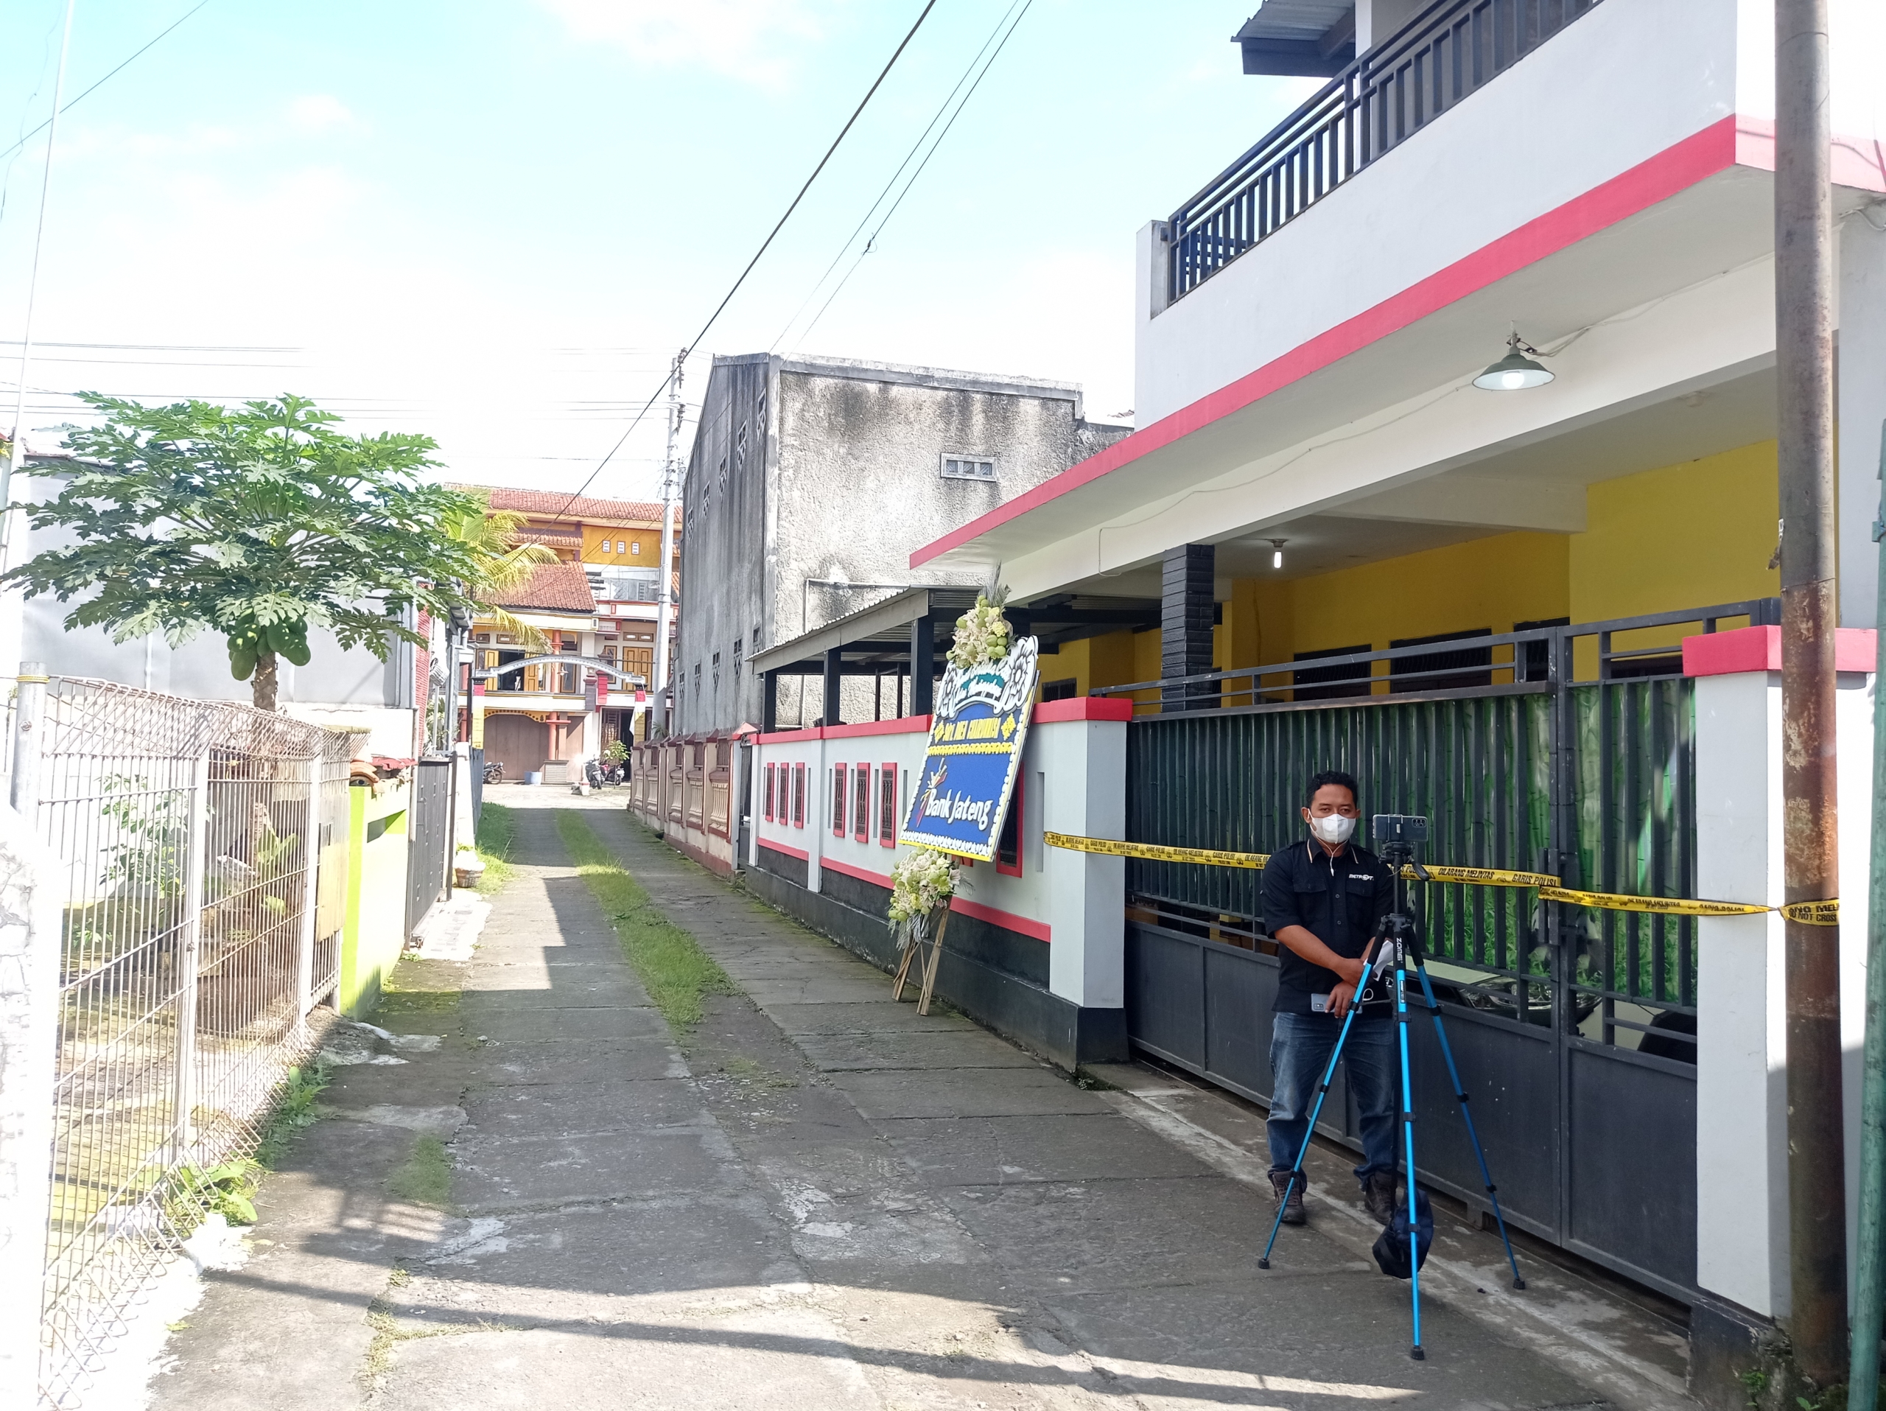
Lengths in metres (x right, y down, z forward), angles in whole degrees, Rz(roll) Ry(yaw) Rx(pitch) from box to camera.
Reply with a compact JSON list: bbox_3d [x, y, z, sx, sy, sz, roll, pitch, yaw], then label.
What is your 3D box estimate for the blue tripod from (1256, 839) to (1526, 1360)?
[{"bbox_3d":[1.362,1.092,4.507,0.822,1.397,0.717,1,-2,9],"label":"blue tripod"}]

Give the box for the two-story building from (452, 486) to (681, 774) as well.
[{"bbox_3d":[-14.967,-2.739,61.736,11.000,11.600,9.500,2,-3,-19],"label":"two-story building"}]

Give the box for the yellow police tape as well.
[{"bbox_3d":[1.548,0.631,6.201,0.450,0.170,5.350,2,-3,-16],"label":"yellow police tape"}]

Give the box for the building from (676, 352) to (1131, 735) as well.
[{"bbox_3d":[-0.752,-0.906,28.291,6.950,7.350,12.200,2,-3,-16],"label":"building"}]

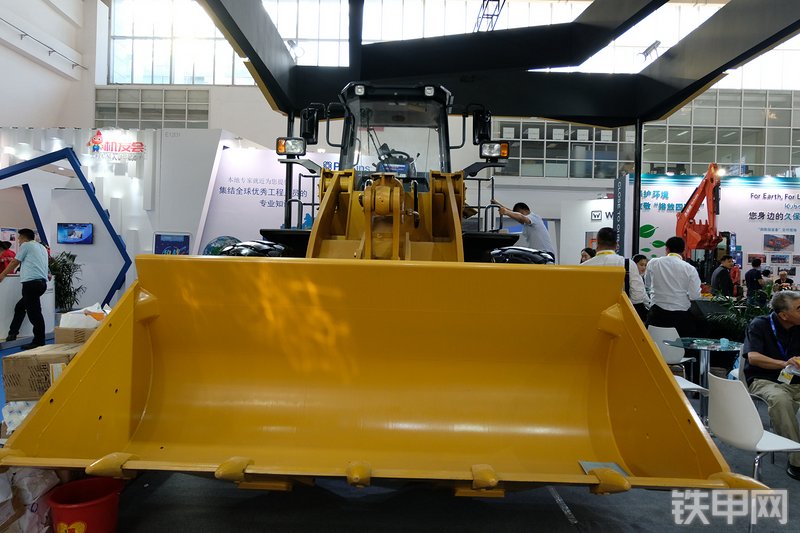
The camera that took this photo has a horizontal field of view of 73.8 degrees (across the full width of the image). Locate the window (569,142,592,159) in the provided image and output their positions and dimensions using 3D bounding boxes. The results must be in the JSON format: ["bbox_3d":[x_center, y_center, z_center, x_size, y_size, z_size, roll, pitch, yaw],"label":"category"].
[{"bbox_3d":[8.816,-5.630,25.907,1.112,0.844,0.100,2,0,2],"label":"window"}]

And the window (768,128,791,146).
[{"bbox_3d":[18.198,-6.229,25.618,1.112,0.844,0.100,2,0,2],"label":"window"}]

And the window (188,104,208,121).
[{"bbox_3d":[-10.041,-7.655,26.504,1.089,0.811,0.100,2,0,2],"label":"window"}]

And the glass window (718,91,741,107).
[{"bbox_3d":[13.696,-6.981,22.111,0.958,0.744,0.080,2,0,2],"label":"glass window"}]

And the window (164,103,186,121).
[{"bbox_3d":[-9.628,-6.596,22.794,0.958,0.744,0.080,2,0,2],"label":"window"}]

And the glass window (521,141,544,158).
[{"bbox_3d":[5.569,-4.901,22.345,0.958,0.744,0.080,2,0,2],"label":"glass window"}]

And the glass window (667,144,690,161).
[{"bbox_3d":[11.611,-4.717,22.168,0.958,0.744,0.080,2,0,2],"label":"glass window"}]

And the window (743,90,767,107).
[{"bbox_3d":[16.271,-7.624,24.392,1.033,0.771,0.100,2,0,2],"label":"window"}]

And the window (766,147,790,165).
[{"bbox_3d":[17.297,-5.042,24.350,1.033,0.771,0.100,2,0,2],"label":"window"}]

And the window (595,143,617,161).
[{"bbox_3d":[9.532,-5.296,24.645,1.033,0.771,0.100,2,0,2],"label":"window"}]

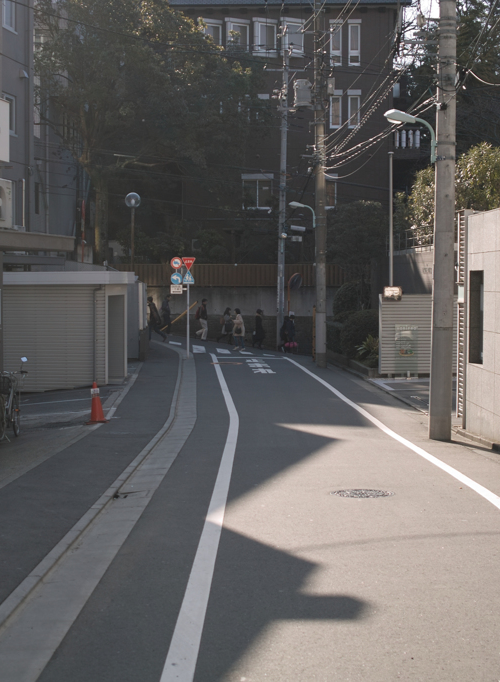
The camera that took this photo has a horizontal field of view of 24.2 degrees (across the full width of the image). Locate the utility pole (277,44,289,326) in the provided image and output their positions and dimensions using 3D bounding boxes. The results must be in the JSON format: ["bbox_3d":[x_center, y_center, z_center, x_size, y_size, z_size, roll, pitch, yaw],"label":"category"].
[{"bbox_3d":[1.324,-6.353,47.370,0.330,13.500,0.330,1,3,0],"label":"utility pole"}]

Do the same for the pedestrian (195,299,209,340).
[{"bbox_3d":[-1.907,-0.846,47.300,0.520,1.730,0.520,0,3,0],"label":"pedestrian"}]

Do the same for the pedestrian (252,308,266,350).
[{"bbox_3d":[0.378,-0.454,46.400,0.520,1.600,0.460,0,3,0],"label":"pedestrian"}]

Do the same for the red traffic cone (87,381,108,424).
[{"bbox_3d":[-2.642,1.065,20.083,0.390,0.700,0.390,-3,3,-6],"label":"red traffic cone"}]

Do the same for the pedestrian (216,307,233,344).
[{"bbox_3d":[-0.998,-0.591,47.500,0.520,1.550,0.500,0,3,0],"label":"pedestrian"}]

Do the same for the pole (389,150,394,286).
[{"bbox_3d":[3.928,-2.154,32.500,0.100,6.170,0.100,0,3,0],"label":"pole"}]

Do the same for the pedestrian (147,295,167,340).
[{"bbox_3d":[-3.575,-0.831,44.337,0.800,1.700,0.520,0,3,0],"label":"pedestrian"}]

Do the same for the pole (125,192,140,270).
[{"bbox_3d":[-3.515,-1.911,35.125,0.470,5.100,0.470,0,3,0],"label":"pole"}]

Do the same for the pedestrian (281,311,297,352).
[{"bbox_3d":[1.552,-0.292,47.000,0.580,1.550,0.520,0,3,0],"label":"pedestrian"}]

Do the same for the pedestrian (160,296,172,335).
[{"bbox_3d":[-3.564,-1.088,49.345,0.520,1.710,0.500,0,3,0],"label":"pedestrian"}]

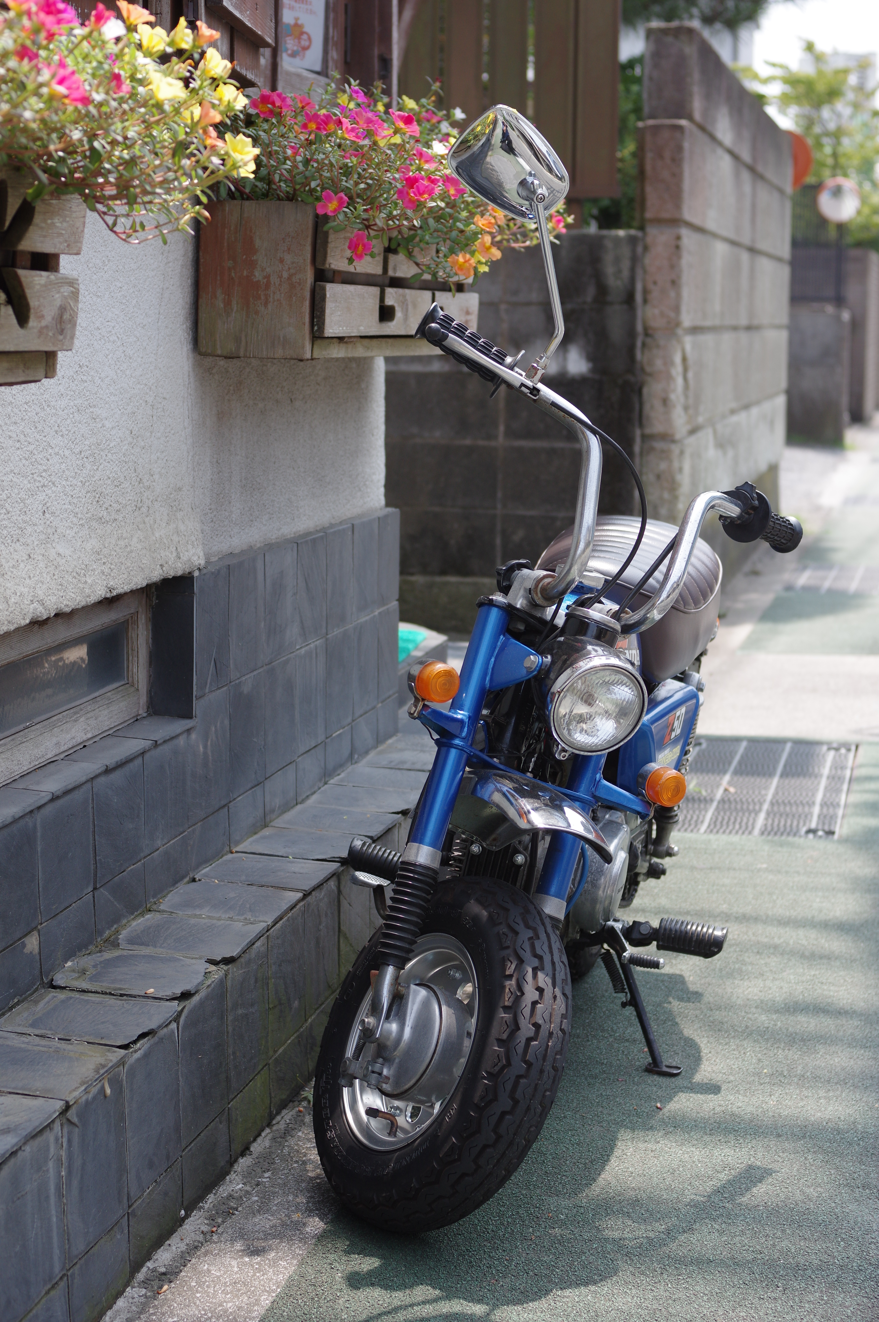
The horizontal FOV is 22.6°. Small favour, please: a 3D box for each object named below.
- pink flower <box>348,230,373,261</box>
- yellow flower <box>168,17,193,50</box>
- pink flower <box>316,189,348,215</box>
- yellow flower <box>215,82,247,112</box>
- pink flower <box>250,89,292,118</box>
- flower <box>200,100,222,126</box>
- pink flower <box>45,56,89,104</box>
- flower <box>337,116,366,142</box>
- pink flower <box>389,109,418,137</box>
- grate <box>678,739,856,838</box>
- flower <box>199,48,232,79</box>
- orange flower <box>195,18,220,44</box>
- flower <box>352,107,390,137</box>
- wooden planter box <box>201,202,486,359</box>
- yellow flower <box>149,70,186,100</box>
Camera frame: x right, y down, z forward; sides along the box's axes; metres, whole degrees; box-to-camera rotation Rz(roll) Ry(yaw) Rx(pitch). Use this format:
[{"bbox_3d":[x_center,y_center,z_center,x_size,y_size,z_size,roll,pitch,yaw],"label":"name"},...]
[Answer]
[{"bbox_3d":[-0.101,-0.531,2.812,0.033,0.040,0.022,-1,6,-10],"label":"pink flower"},{"bbox_3d":[-0.251,-0.610,2.136,0.023,0.031,0.031,-21,6,9],"label":"yellow flower"},{"bbox_3d":[-0.128,-0.542,2.600,0.038,0.030,0.025,-1,9,-9],"label":"pink flower"},{"bbox_3d":[-0.203,-0.549,2.140,0.030,0.030,0.031,-7,11,-37],"label":"yellow flower"},{"bbox_3d":[-0.216,-0.714,2.819,0.052,0.038,0.033,-1,-9,-10],"label":"pink flower"},{"bbox_3d":[-0.224,-0.535,2.153,0.021,0.026,0.027,-31,4,9],"label":"flower"},{"bbox_3d":[-0.310,-0.483,1.832,0.027,0.042,0.041,-29,1,15],"label":"pink flower"},{"bbox_3d":[-0.112,-0.677,2.800,0.038,0.033,0.035,-7,11,-37],"label":"flower"},{"bbox_3d":[-0.049,-0.748,3.059,0.039,0.038,0.026,-6,-27,-37],"label":"pink flower"},{"bbox_3d":[0.656,0.271,4.666,0.405,0.030,0.990,2,9,13],"label":"grate"},{"bbox_3d":[-0.216,-0.577,2.120,0.032,0.030,0.031,-3,9,-18],"label":"flower"},{"bbox_3d":[-0.223,-0.604,2.110,0.027,0.025,0.024,9,12,44],"label":"orange flower"},{"bbox_3d":[-0.088,-0.696,2.840,0.048,0.039,0.038,-4,10,-24],"label":"flower"},{"bbox_3d":[-0.123,-0.543,3.212,0.167,0.195,0.901,2,9,13],"label":"wooden planter box"},{"bbox_3d":[-0.251,-0.531,2.030,0.034,0.029,0.034,-7,11,-37],"label":"yellow flower"}]

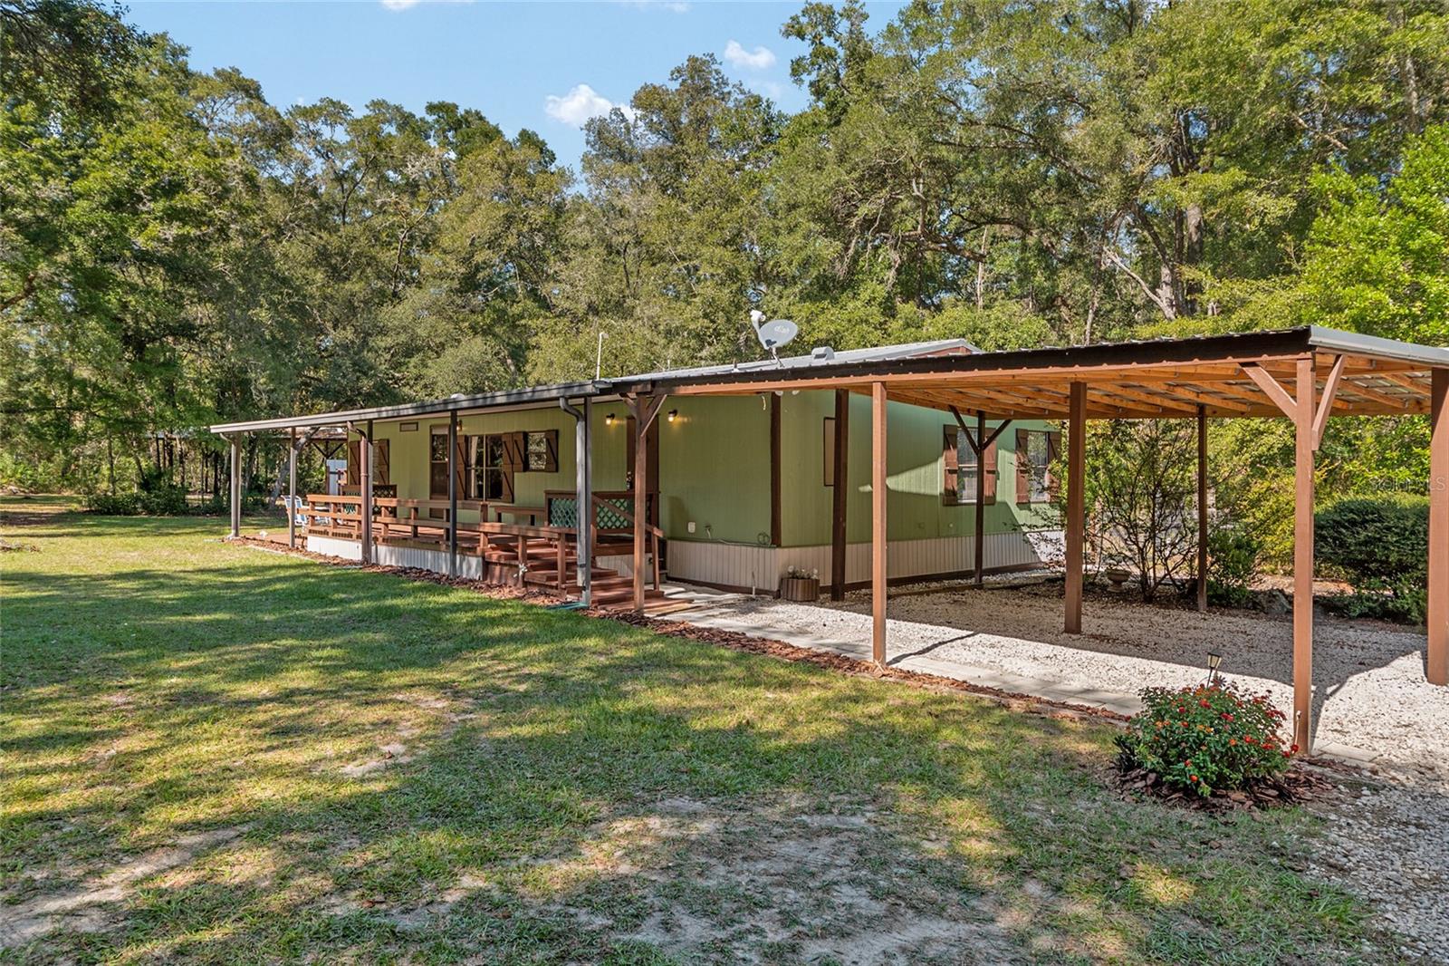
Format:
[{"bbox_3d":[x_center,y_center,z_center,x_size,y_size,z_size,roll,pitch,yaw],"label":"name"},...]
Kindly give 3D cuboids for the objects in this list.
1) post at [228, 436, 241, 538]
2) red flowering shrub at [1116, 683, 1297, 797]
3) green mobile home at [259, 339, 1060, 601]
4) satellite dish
[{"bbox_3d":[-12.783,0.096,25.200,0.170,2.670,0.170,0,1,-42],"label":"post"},{"bbox_3d":[2.890,1.487,5.820,0.980,0.570,1.050,0,1,-42],"label":"red flowering shrub"},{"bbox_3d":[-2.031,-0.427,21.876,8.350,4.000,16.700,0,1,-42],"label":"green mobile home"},{"bbox_3d":[0.668,-1.981,13.100,0.620,0.760,0.620,1,1,43],"label":"satellite dish"}]

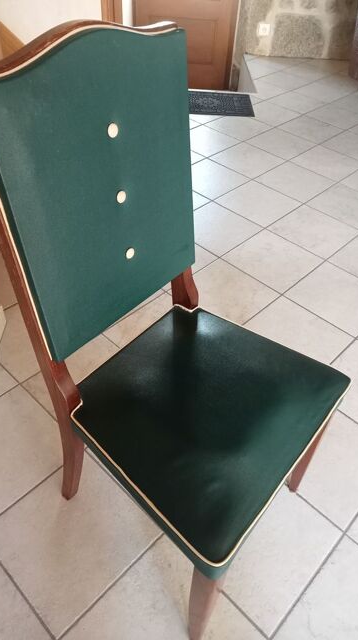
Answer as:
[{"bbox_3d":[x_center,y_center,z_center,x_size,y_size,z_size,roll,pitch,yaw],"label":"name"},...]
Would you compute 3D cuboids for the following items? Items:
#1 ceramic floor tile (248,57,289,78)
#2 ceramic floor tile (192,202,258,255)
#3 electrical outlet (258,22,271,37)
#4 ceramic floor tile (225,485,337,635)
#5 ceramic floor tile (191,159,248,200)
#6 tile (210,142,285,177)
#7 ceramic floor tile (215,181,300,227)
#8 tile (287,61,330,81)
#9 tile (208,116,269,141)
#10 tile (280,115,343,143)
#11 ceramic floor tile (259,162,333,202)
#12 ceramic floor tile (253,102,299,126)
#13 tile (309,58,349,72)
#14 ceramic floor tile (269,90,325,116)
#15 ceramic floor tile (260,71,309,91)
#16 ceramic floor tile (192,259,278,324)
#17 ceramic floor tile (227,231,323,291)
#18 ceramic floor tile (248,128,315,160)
[{"bbox_3d":[0.586,-2.036,4.191,0.330,0.010,0.330,35,51,29],"label":"ceramic floor tile"},{"bbox_3d":[0.170,-0.434,2.431,0.330,0.010,0.330,35,51,29],"label":"ceramic floor tile"},{"bbox_3d":[0.713,-2.406,4.298,0.083,0.083,0.014,2,43,-3],"label":"electrical outlet"},{"bbox_3d":[0.192,0.545,1.319,0.327,0.010,0.327,34,51,29],"label":"ceramic floor tile"},{"bbox_3d":[0.158,-0.757,2.777,0.330,0.010,0.330,35,51,29],"label":"ceramic floor tile"},{"bbox_3d":[0.379,-0.878,2.851,0.324,0.010,0.324,35,51,28],"label":"tile"},{"bbox_3d":[0.386,-0.564,2.514,0.324,0.010,0.324,35,51,28],"label":"ceramic floor tile"},{"bbox_3d":[1.030,-1.960,4.096,0.327,0.010,0.327,34,51,29],"label":"tile"},{"bbox_3d":[0.373,-1.187,3.182,0.324,0.010,0.324,35,51,28],"label":"tile"},{"bbox_3d":[0.820,-1.179,3.209,0.324,0.010,0.324,35,51,28],"label":"tile"},{"bbox_3d":[0.631,-0.745,2.804,0.330,0.010,0.330,35,51,29],"label":"ceramic floor tile"},{"bbox_3d":[0.608,-1.391,3.497,0.330,0.010,0.330,35,51,29],"label":"ceramic floor tile"},{"bbox_3d":[1.249,-2.111,4.277,0.327,0.010,0.327,34,51,29],"label":"tile"},{"bbox_3d":[0.839,-1.546,3.683,0.330,0.010,0.330,35,51,29],"label":"ceramic floor tile"},{"bbox_3d":[0.794,-1.775,3.847,0.324,0.010,0.324,35,51,28],"label":"ceramic floor tile"},{"bbox_3d":[0.181,-0.111,2.084,0.330,0.010,0.330,35,51,29],"label":"ceramic floor tile"},{"bbox_3d":[0.400,-0.253,2.192,0.327,0.010,0.327,34,51,29],"label":"ceramic floor tile"},{"bbox_3d":[0.606,-1.036,3.056,0.327,0.010,0.327,34,51,29],"label":"ceramic floor tile"}]

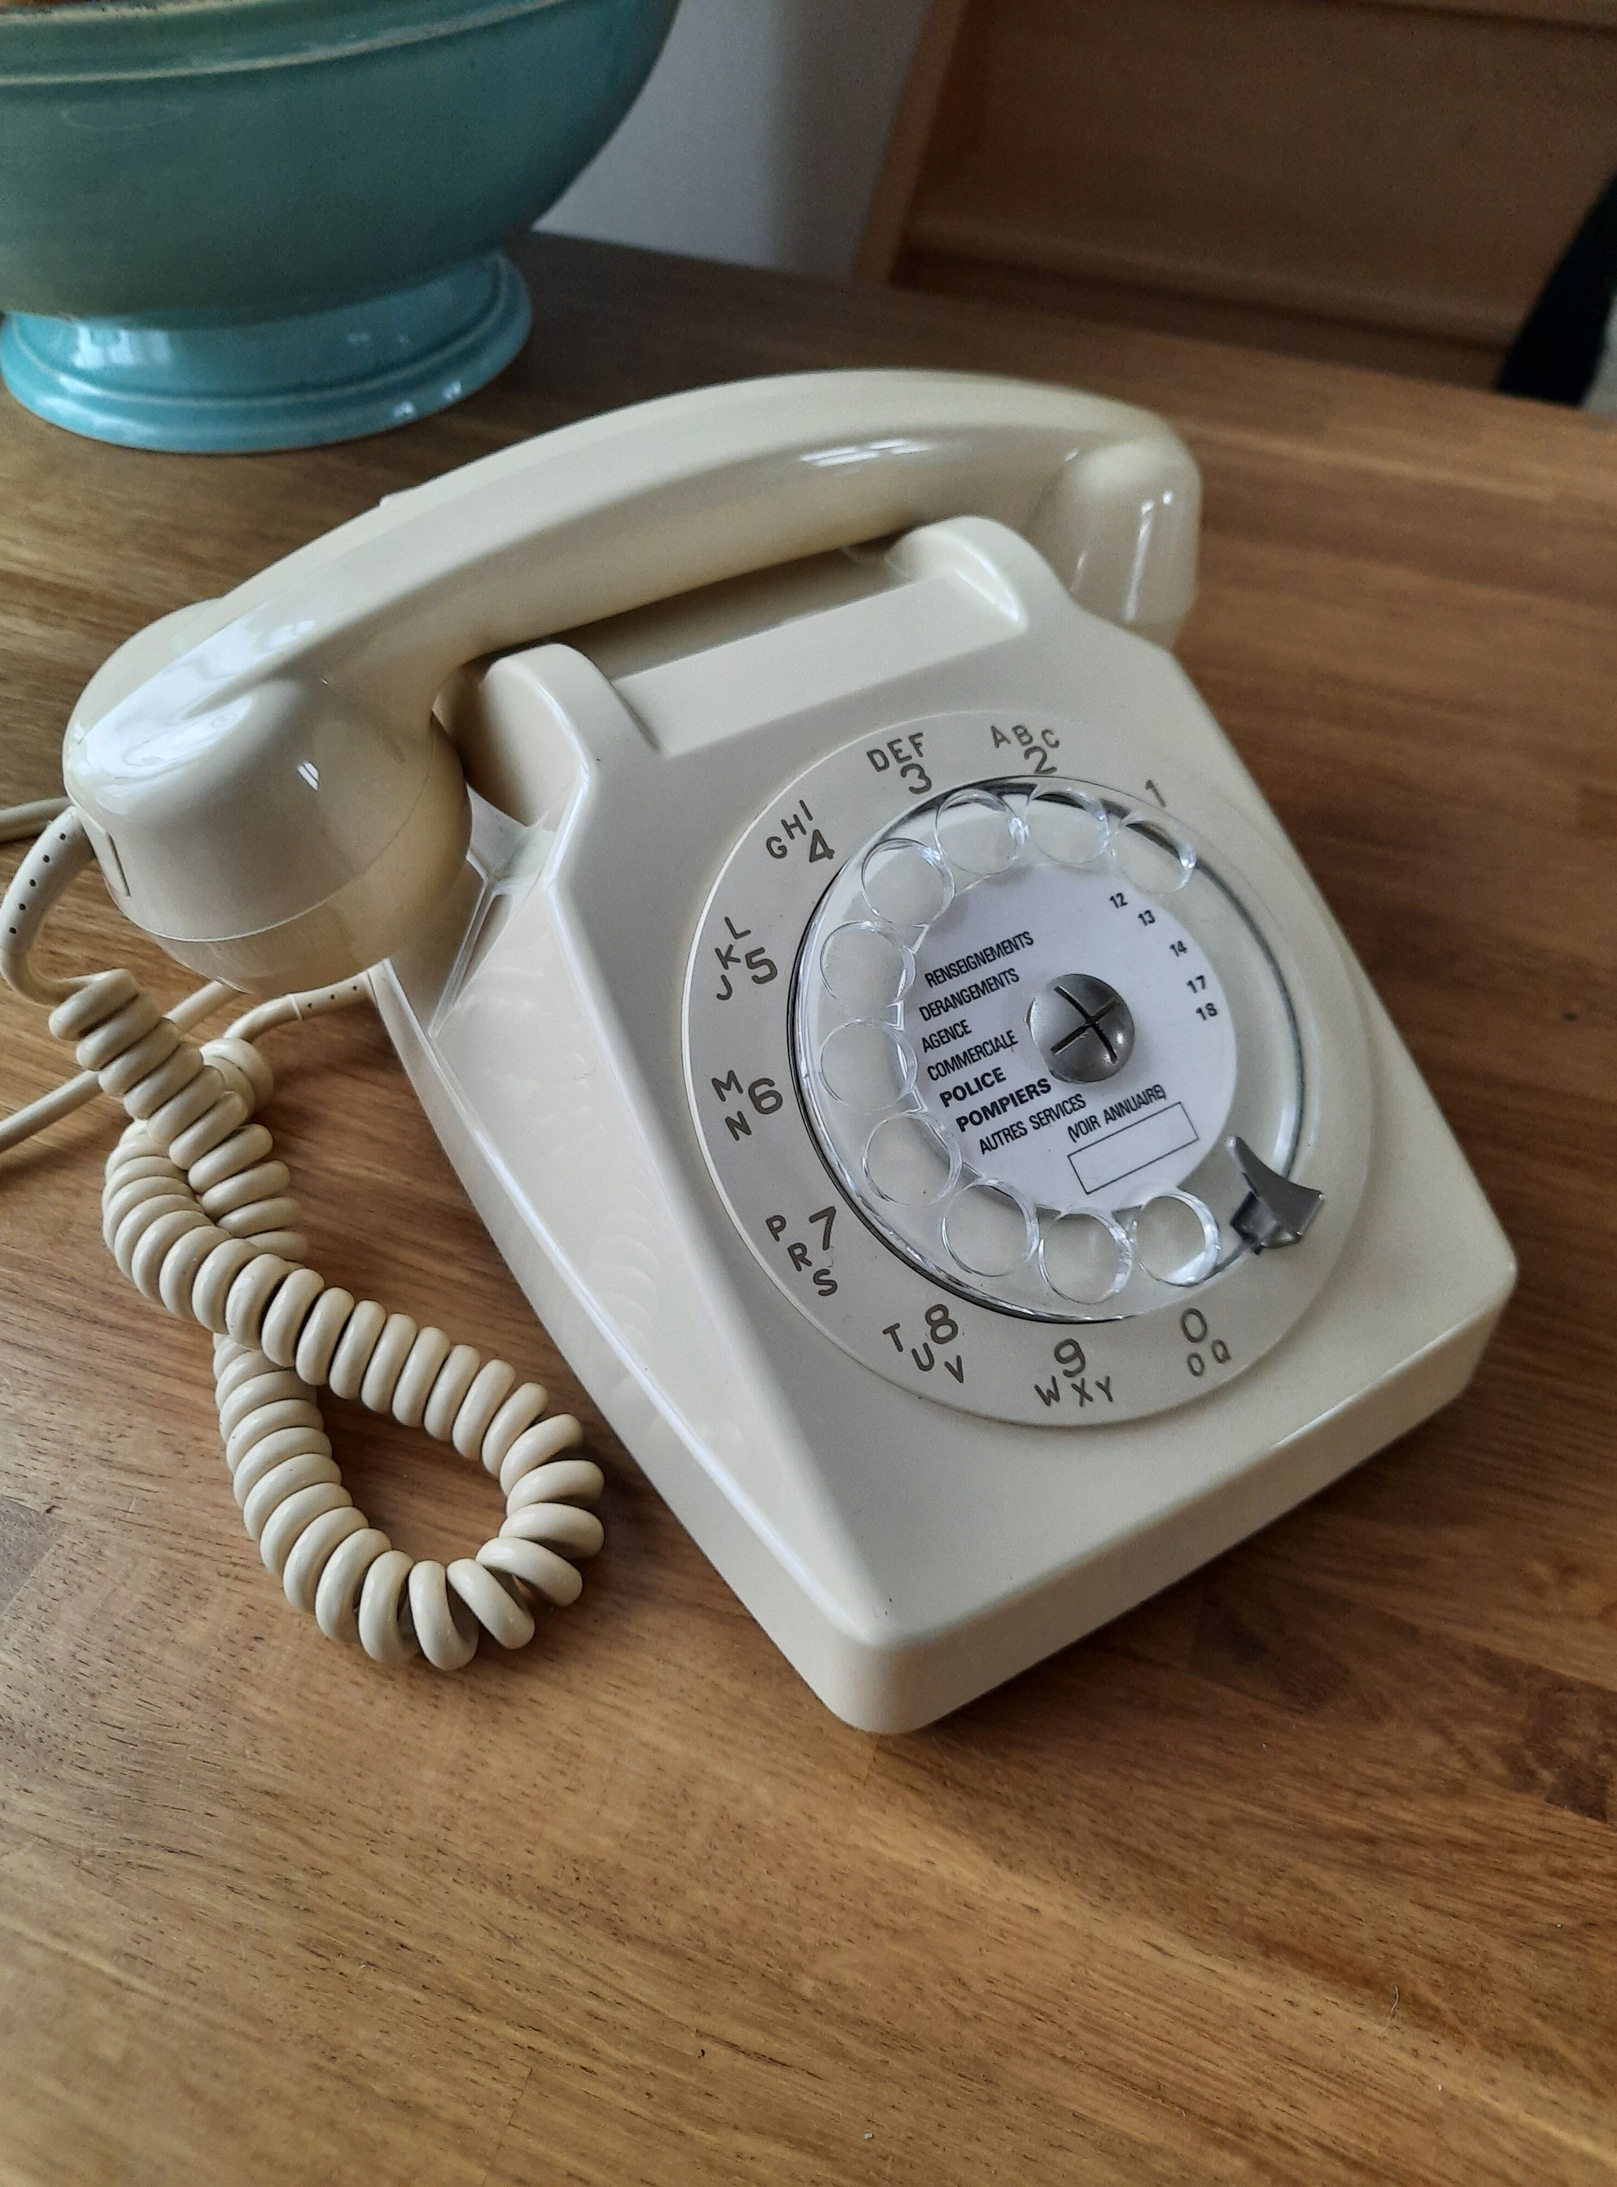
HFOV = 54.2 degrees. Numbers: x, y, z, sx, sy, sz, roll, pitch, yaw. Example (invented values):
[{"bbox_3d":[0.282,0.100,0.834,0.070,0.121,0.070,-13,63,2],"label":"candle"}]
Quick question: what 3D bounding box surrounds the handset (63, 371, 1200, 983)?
[{"bbox_3d":[-0.021,-0.093,0.298,0.236,0.071,0.063,-24,55,-20],"label":"handset"}]

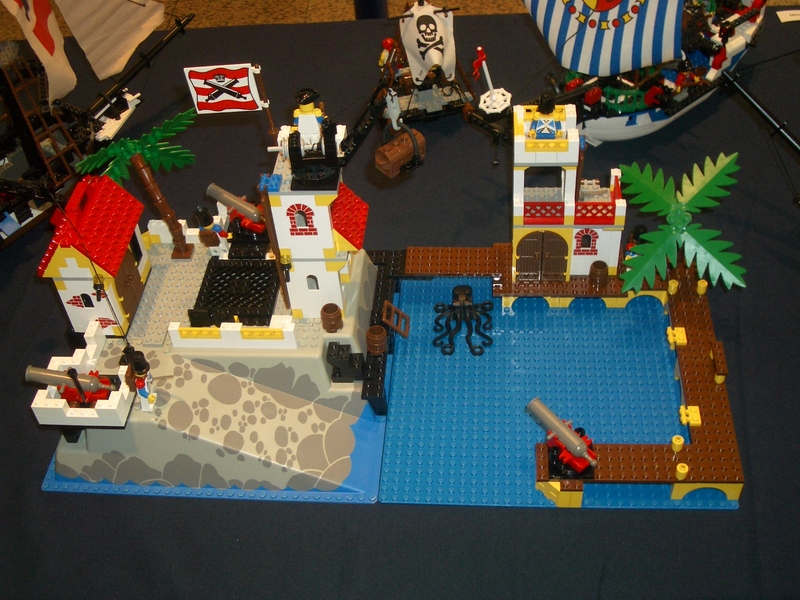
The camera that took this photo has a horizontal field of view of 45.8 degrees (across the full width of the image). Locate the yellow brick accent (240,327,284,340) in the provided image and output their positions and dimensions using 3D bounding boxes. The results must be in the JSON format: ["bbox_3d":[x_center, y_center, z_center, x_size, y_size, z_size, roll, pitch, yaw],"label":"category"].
[{"bbox_3d":[-0.101,0.023,0.707,0.032,0.010,0.008,1,44,6],"label":"yellow brick accent"}]

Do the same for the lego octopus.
[{"bbox_3d":[0.053,0.016,0.789,0.051,0.020,0.070,1,44,6],"label":"lego octopus"}]

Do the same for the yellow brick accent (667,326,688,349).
[{"bbox_3d":[0.216,0.028,0.740,0.015,0.005,0.016,1,44,6],"label":"yellow brick accent"}]

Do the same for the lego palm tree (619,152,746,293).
[{"bbox_3d":[0.219,-0.051,0.743,0.100,0.114,0.102,1,44,6],"label":"lego palm tree"}]

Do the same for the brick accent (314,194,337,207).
[{"bbox_3d":[-0.049,-0.071,0.653,0.016,0.010,0.008,1,44,6],"label":"brick accent"}]

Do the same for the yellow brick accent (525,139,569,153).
[{"bbox_3d":[0.110,-0.116,0.705,0.032,0.010,0.008,1,44,6],"label":"yellow brick accent"}]

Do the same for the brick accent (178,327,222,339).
[{"bbox_3d":[-0.148,0.023,0.712,0.032,0.010,0.008,1,44,6],"label":"brick accent"}]

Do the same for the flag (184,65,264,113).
[{"bbox_3d":[-0.119,-0.143,0.643,0.050,0.037,0.004,-1,44,7],"label":"flag"}]

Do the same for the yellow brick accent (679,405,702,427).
[{"bbox_3d":[0.209,0.083,0.683,0.015,0.005,0.016,1,44,6],"label":"yellow brick accent"}]

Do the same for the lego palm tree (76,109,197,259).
[{"bbox_3d":[-0.202,-0.087,0.765,0.129,0.113,0.120,1,44,6],"label":"lego palm tree"}]

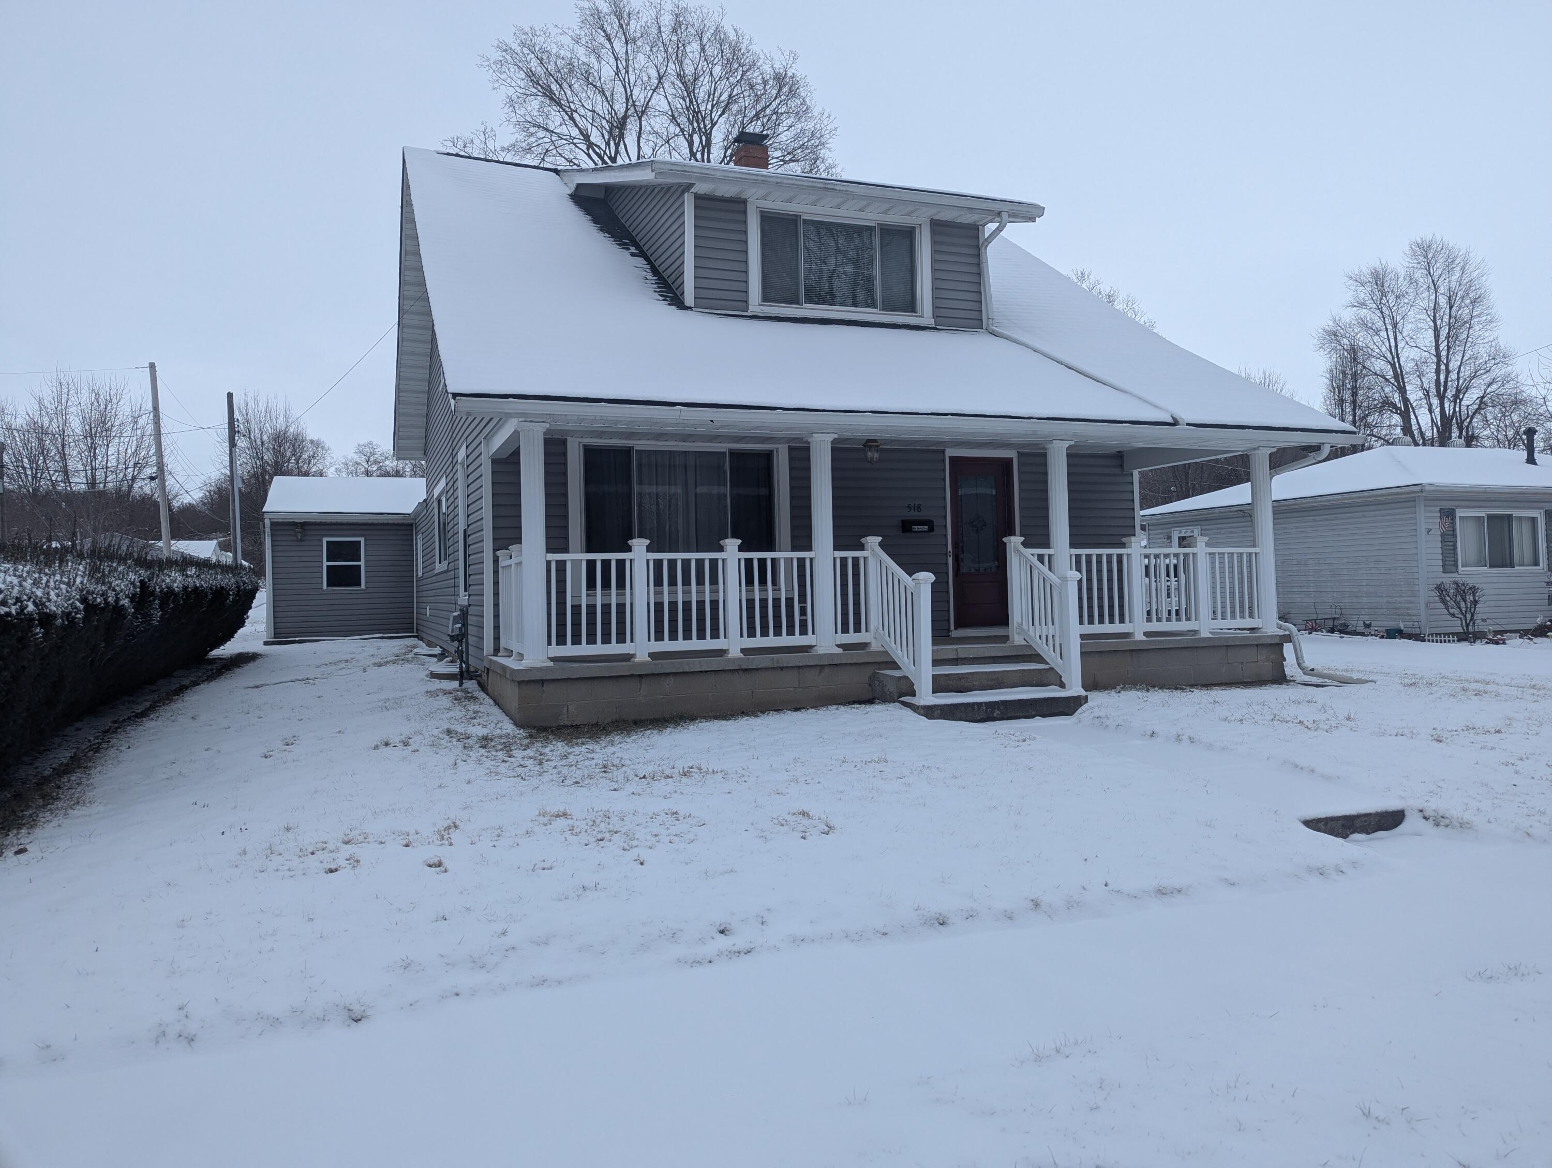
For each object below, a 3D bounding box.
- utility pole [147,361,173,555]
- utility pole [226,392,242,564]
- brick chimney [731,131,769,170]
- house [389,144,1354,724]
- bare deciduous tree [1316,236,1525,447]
[{"bbox_3d":[-19.898,-2.704,35.075,0.270,9.041,0.270,-5,1,-21],"label":"utility pole"},{"bbox_3d":[-20.087,-2.641,40.009,0.300,8.955,0.300,-2,0,-21],"label":"utility pole"},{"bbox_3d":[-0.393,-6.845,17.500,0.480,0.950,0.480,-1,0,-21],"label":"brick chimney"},{"bbox_3d":[-0.376,-2.576,15.987,9.535,7.608,13.328,-1,0,-21],"label":"house"},{"bbox_3d":[30.094,-7.691,49.959,8.600,16.931,8.300,-1,0,-21],"label":"bare deciduous tree"}]

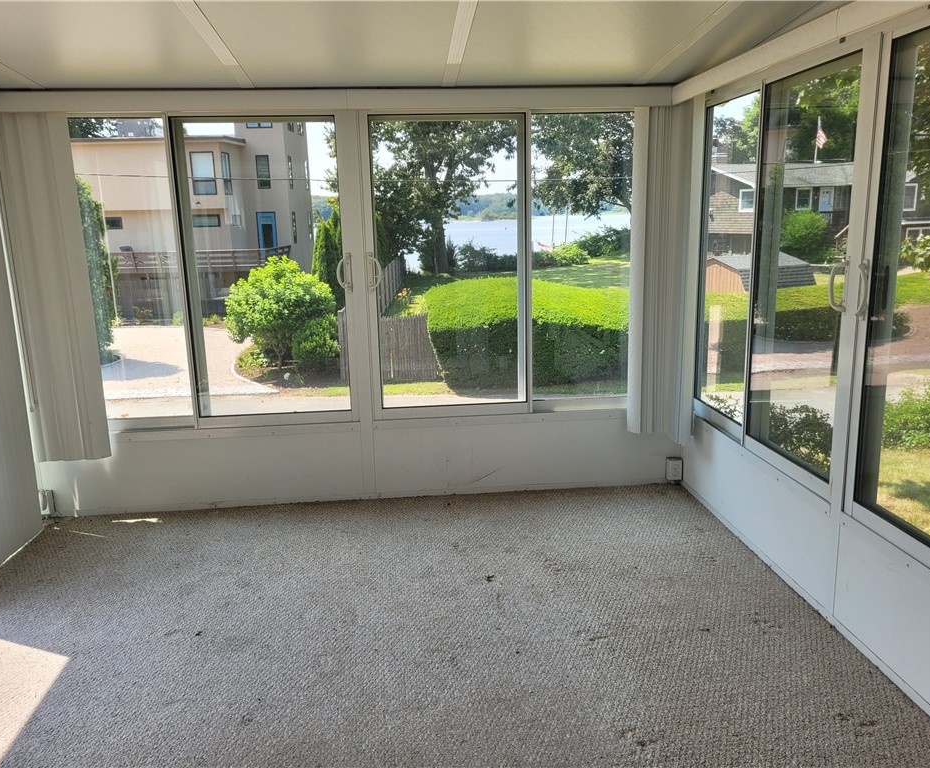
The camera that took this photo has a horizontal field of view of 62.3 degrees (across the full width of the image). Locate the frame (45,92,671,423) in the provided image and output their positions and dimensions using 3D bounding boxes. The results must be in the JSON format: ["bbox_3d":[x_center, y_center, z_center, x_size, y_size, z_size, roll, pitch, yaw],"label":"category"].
[{"bbox_3d":[-0.547,-0.571,3.836,3.299,1.567,0.080,-2,12,-5],"label":"frame"}]

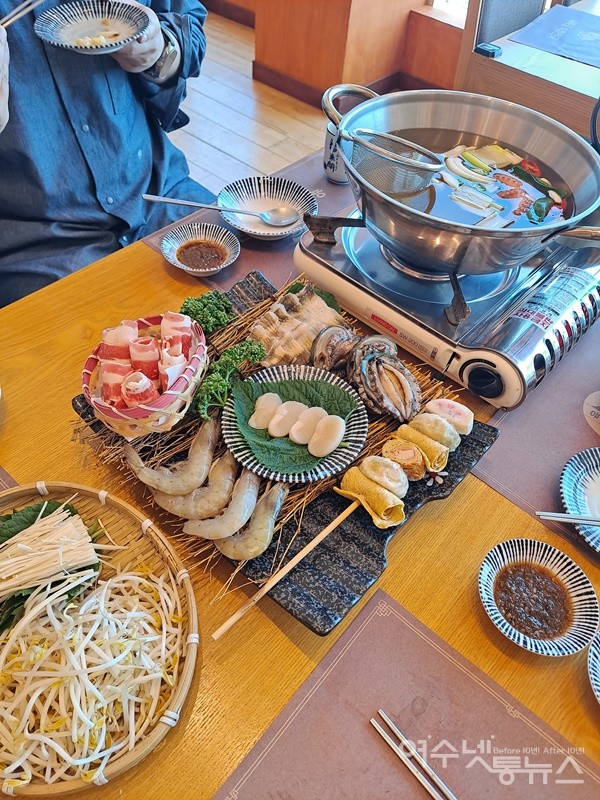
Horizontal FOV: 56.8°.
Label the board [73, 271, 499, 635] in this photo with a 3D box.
[{"bbox_3d":[-0.020,0.017,0.611,0.371,0.029,0.297,37,57,22],"label":"board"}]

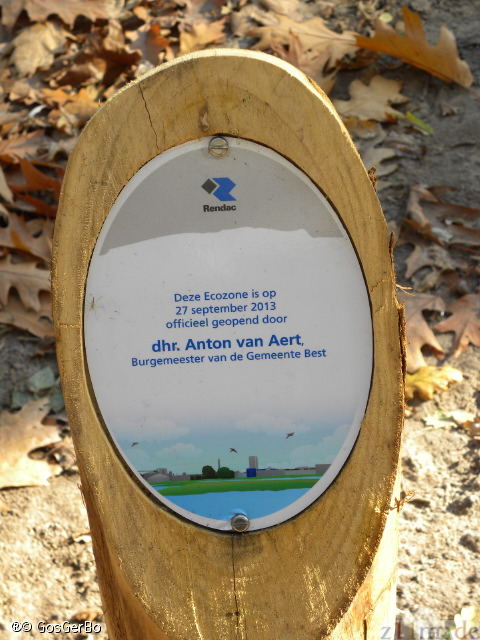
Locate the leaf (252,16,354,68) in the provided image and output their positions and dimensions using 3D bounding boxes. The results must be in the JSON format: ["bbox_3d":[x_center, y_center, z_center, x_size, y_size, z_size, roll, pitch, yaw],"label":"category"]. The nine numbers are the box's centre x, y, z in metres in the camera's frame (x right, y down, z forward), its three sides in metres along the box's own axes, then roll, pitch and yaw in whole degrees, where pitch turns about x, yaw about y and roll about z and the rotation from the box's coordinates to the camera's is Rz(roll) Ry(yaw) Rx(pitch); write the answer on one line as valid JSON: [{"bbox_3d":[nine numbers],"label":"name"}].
[{"bbox_3d":[0.075,-0.333,1.887,0.130,0.025,0.100,4,43,7],"label":"leaf"}]

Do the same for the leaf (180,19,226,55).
[{"bbox_3d":[-0.045,-0.339,1.897,0.055,0.022,0.078,31,52,31],"label":"leaf"}]

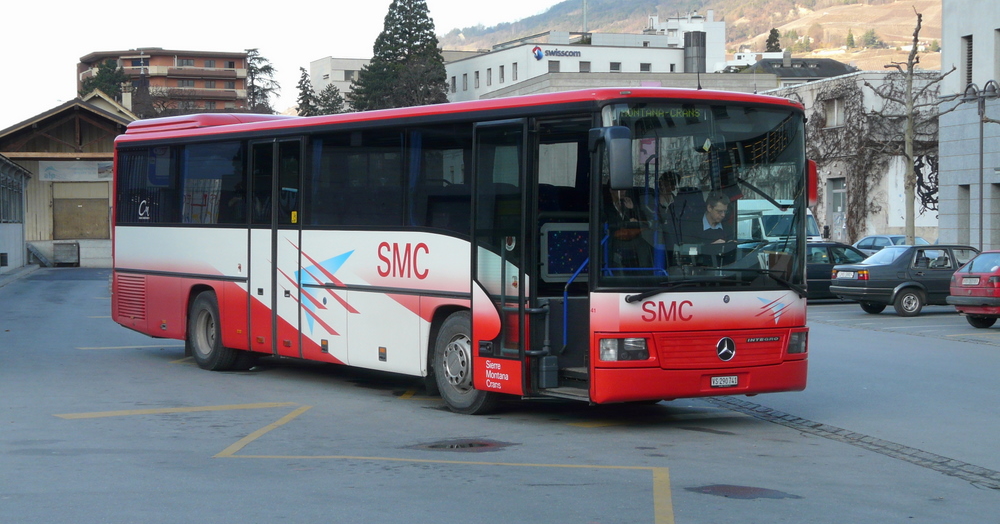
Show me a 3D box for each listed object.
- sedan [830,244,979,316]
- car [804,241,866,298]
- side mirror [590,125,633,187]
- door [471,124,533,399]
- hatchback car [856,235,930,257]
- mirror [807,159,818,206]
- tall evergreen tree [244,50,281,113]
[{"bbox_3d":[9.113,0.377,36.396,4.350,1.410,1.670,0,1,-15],"label":"sedan"},{"bbox_3d":[7.553,0.281,40.892,4.350,1.450,1.700,0,1,-18],"label":"car"},{"bbox_3d":[0.977,-0.915,15.434,0.260,0.540,0.300,-1,2,-33],"label":"side mirror"},{"bbox_3d":[0.000,-0.047,16.486,0.080,2.540,0.890,-1,2,-33],"label":"door"},{"bbox_3d":[12.723,-0.133,56.017,1.700,1.400,4.400,0,1,-19],"label":"hatchback car"},{"bbox_3d":[3.006,-0.770,17.174,0.190,0.460,0.150,-1,2,-33],"label":"mirror"},{"bbox_3d":[-23.065,-11.948,170.208,4.600,17.494,4.600,0,1,0],"label":"tall evergreen tree"}]

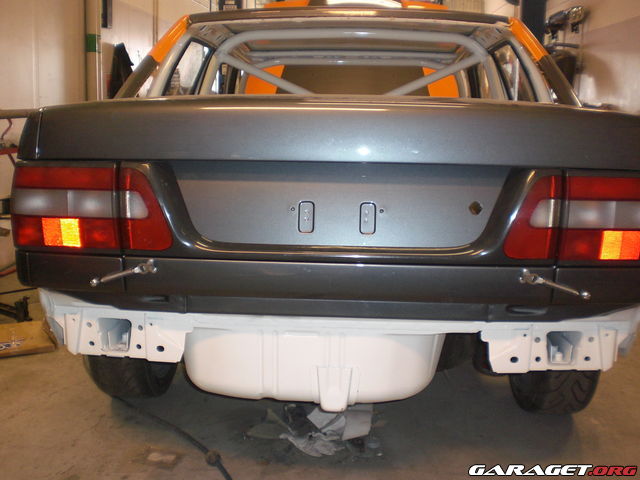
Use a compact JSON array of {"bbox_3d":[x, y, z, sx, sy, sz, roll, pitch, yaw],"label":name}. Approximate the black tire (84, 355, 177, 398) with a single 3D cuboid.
[{"bbox_3d":[-0.671,0.281,2.538,0.220,0.624,0.624,2,9,2],"label":"black tire"}]

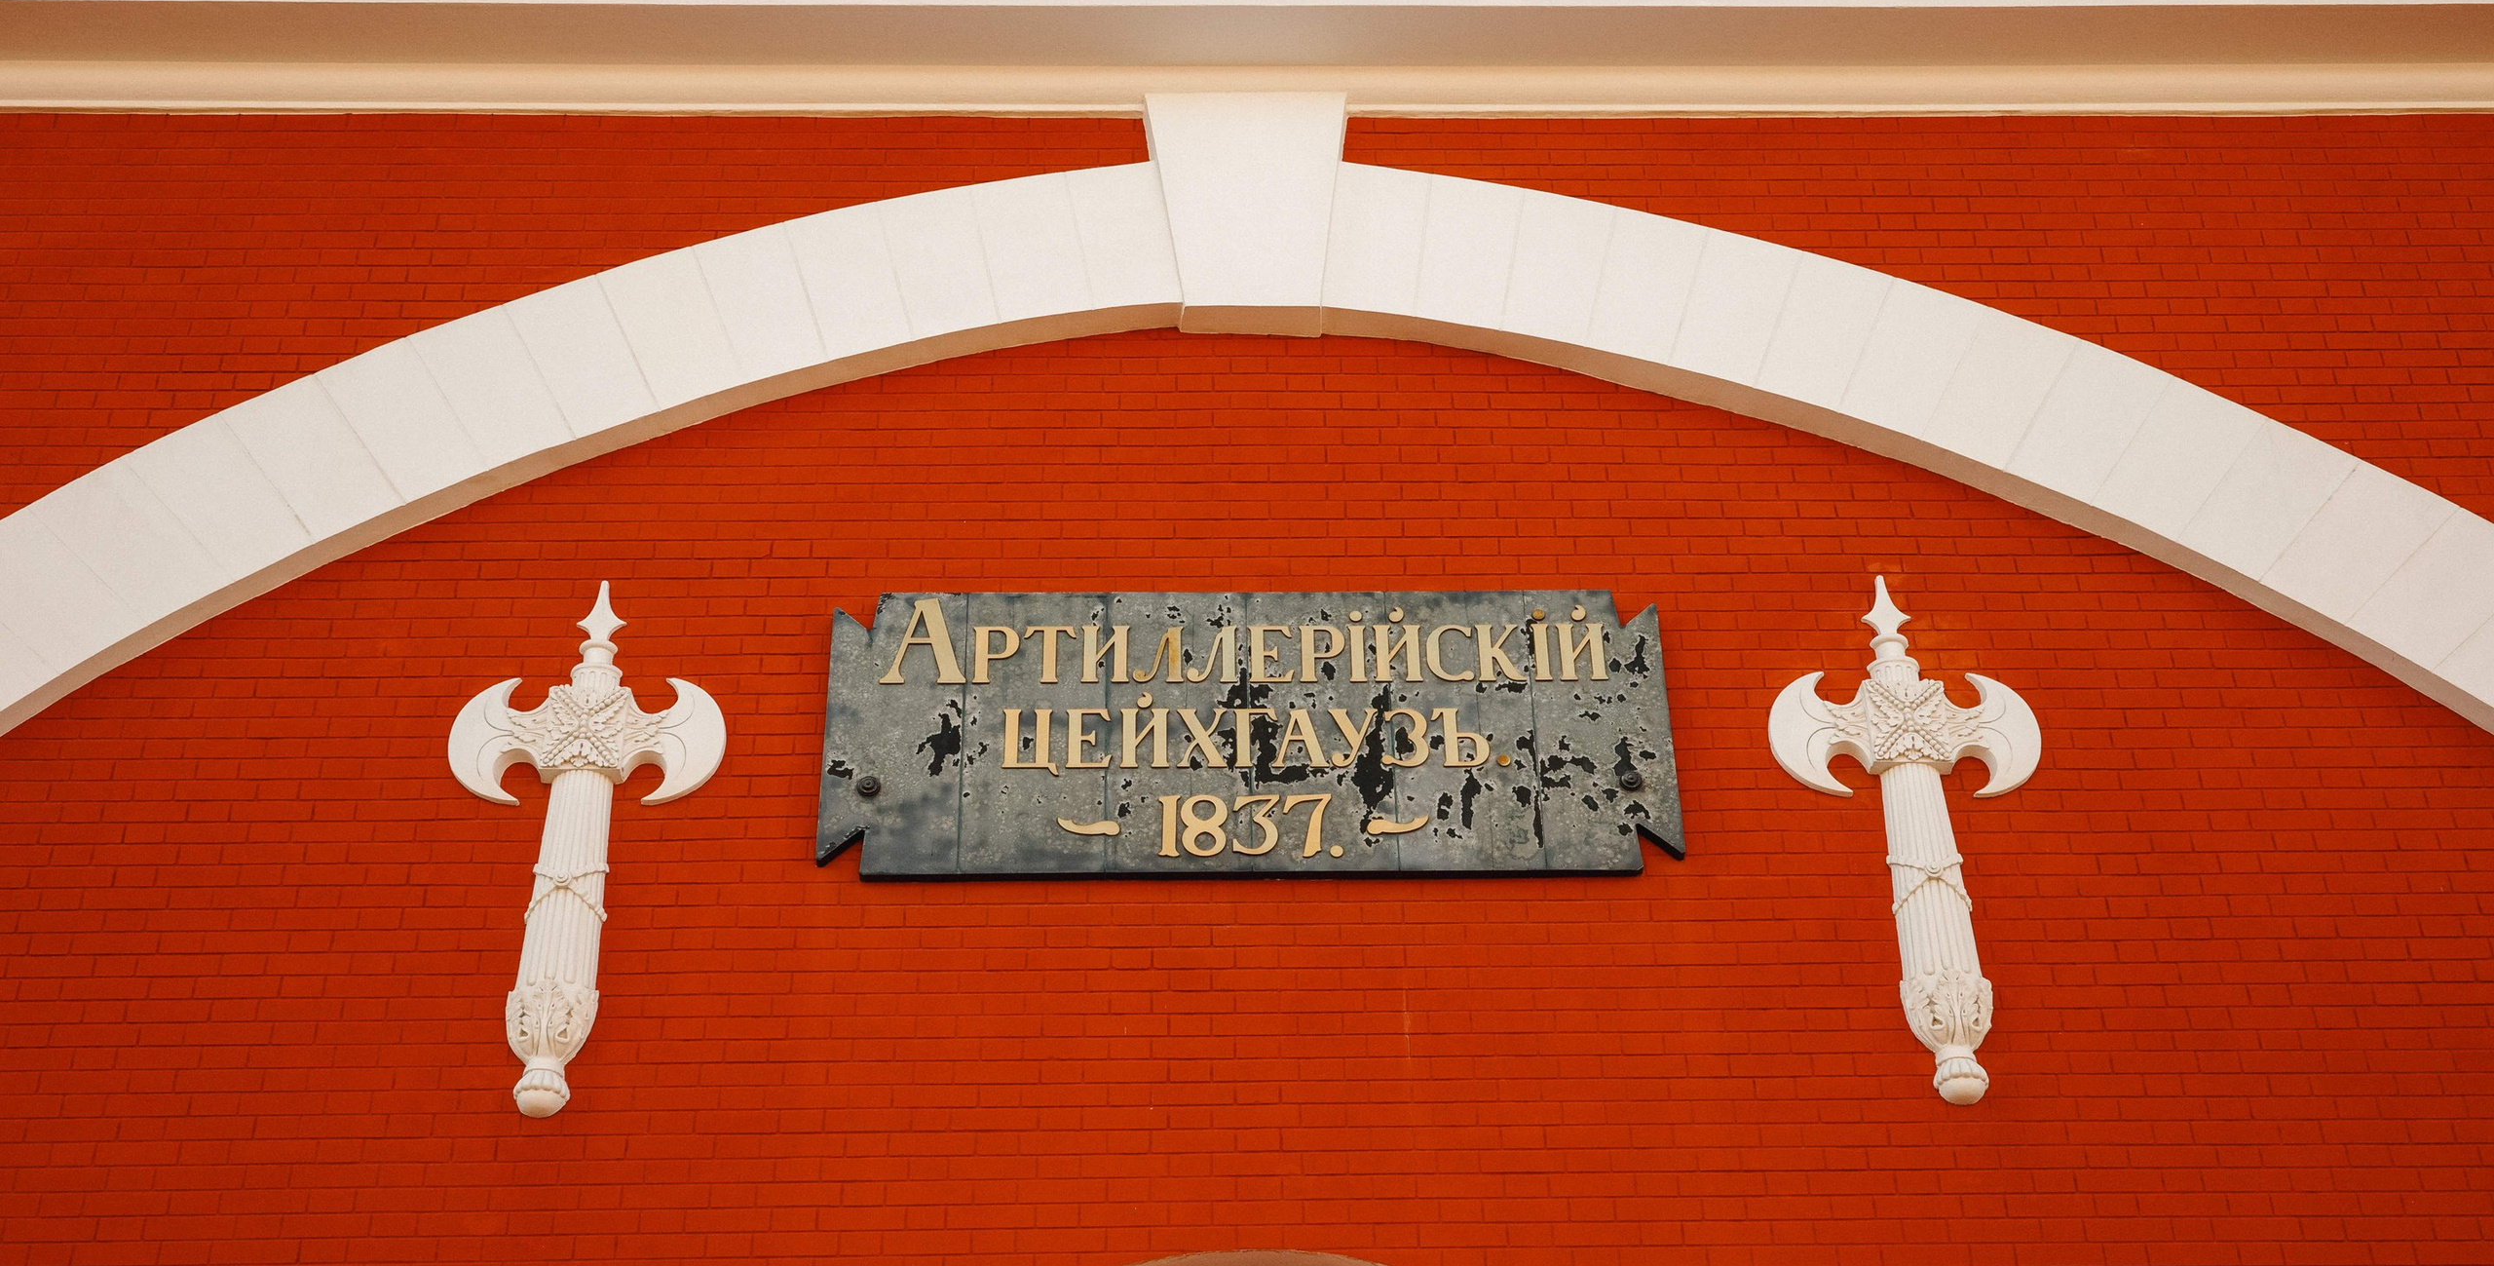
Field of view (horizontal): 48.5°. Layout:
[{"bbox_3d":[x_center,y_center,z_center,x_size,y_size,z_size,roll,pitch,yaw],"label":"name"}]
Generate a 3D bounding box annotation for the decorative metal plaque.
[{"bbox_3d":[0.009,0.338,9.327,2.837,1.073,0.070,0,-31,-1],"label":"decorative metal plaque"}]

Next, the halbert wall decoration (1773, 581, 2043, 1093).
[{"bbox_3d":[2.230,0.624,9.155,0.919,1.943,0.160,0,-31,-1],"label":"halbert wall decoration"}]

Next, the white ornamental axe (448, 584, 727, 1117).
[{"bbox_3d":[-2.190,0.644,9.039,0.917,1.947,0.160,0,-31,-1],"label":"white ornamental axe"}]

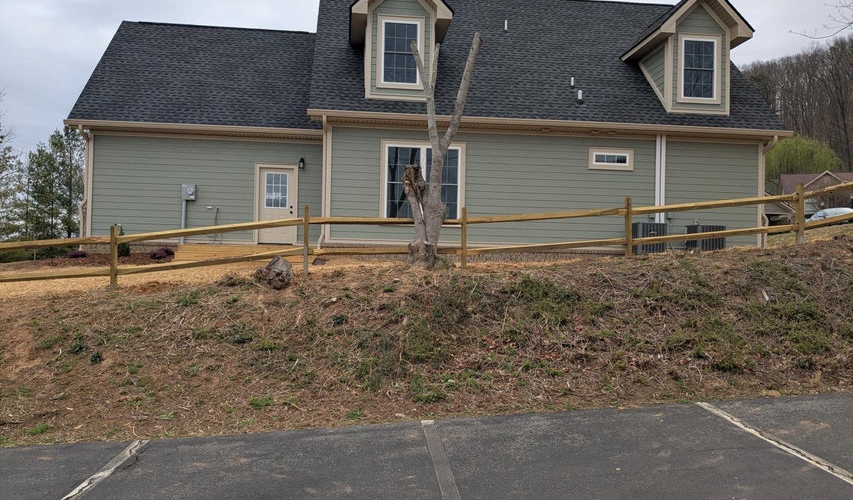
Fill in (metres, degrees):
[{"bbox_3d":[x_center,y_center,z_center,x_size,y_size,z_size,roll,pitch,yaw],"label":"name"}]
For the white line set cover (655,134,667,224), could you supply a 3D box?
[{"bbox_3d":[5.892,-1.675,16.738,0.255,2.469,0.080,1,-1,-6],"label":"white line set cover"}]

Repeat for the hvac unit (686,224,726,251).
[{"bbox_3d":[6.834,-0.195,16.319,0.710,0.770,0.690,1,-1,-6],"label":"hvac unit"}]

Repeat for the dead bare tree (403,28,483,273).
[{"bbox_3d":[0.250,-1.607,10.750,1.220,3.780,0.950,1,-1,-6],"label":"dead bare tree"}]

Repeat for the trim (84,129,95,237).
[{"bbox_3d":[-8.913,-1.651,17.663,0.140,2.880,0.090,1,-1,-6],"label":"trim"}]

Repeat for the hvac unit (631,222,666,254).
[{"bbox_3d":[5.347,-0.230,16.151,0.710,0.800,0.690,1,-1,-6],"label":"hvac unit"}]

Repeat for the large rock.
[{"bbox_3d":[-2.268,0.343,9.800,0.580,0.480,0.520,1,-1,-6],"label":"large rock"}]

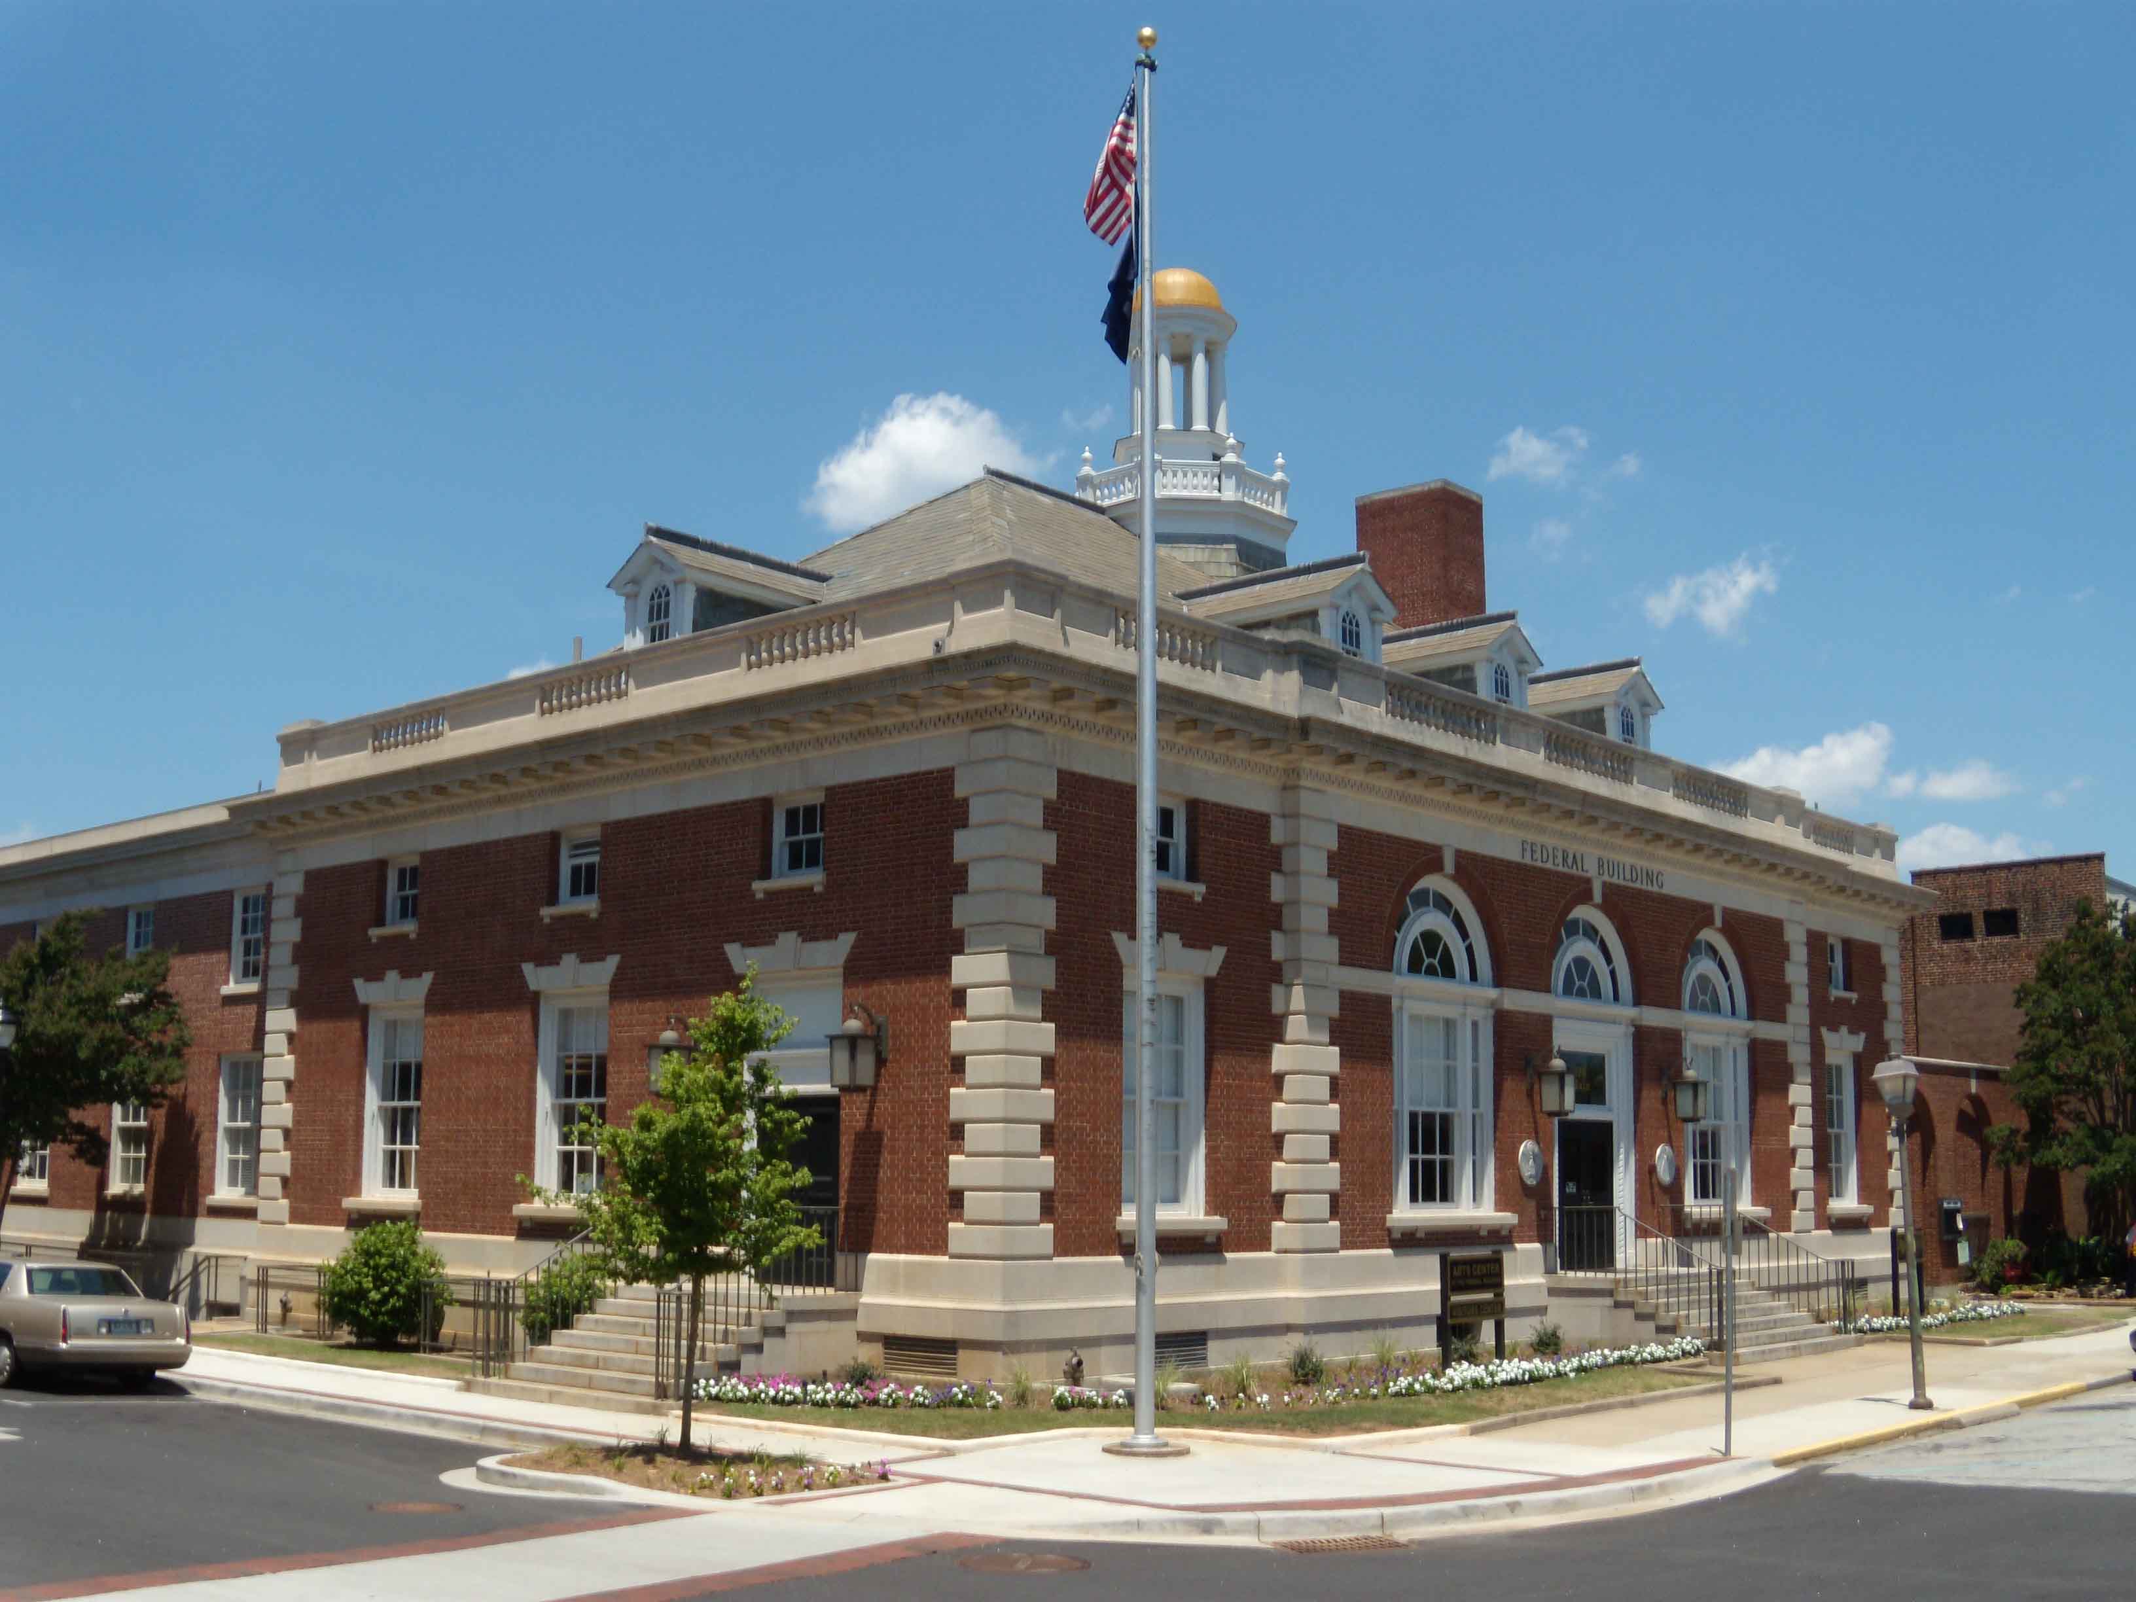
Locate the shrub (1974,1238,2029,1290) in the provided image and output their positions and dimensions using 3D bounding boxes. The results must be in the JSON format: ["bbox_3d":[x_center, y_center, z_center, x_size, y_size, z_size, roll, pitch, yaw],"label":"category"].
[{"bbox_3d":[16.592,8.263,39.560,0.920,0.930,0.950,-8,-13,41],"label":"shrub"}]

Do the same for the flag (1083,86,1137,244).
[{"bbox_3d":[0.378,-5.669,19.730,0.500,1.520,0.360,1,-10,0],"label":"flag"}]

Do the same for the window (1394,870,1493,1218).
[{"bbox_3d":[4.607,2.990,27.434,0.250,4.170,2.340,-8,-13,41],"label":"window"}]

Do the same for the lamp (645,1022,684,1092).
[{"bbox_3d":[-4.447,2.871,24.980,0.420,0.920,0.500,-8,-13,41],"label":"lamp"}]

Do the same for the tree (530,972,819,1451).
[{"bbox_3d":[-3.198,3.259,18.038,2.300,3.850,2.200,1,-10,0],"label":"tree"}]

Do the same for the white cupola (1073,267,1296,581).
[{"bbox_3d":[1.943,-6.080,36.950,3.700,5.850,3.700,-8,-13,41],"label":"white cupola"}]

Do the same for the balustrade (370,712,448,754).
[{"bbox_3d":[-9.034,-0.940,30.507,1.850,0.460,0.220,-8,-13,41],"label":"balustrade"}]

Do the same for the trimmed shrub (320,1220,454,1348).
[{"bbox_3d":[-8.324,5.899,27.126,1.540,1.520,1.540,-8,-13,41],"label":"trimmed shrub"}]

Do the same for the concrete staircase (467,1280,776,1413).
[{"bbox_3d":[-4.282,5.424,22.110,3.000,1.040,1.900,-8,-13,41],"label":"concrete staircase"}]

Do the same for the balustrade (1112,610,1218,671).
[{"bbox_3d":[1.106,-1.781,24.746,0.240,0.420,1.800,-8,-13,41],"label":"balustrade"}]

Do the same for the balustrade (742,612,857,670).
[{"bbox_3d":[-3.028,-1.797,25.009,1.860,0.430,0.200,-8,-13,41],"label":"balustrade"}]

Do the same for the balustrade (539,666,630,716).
[{"bbox_3d":[-6.043,-1.364,27.663,1.860,0.410,0.200,-8,-13,41],"label":"balustrade"}]

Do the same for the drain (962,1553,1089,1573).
[{"bbox_3d":[-0.270,4.816,13.969,0.820,0.040,0.820,1,-10,0],"label":"drain"}]

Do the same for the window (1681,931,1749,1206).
[{"bbox_3d":[9.745,4.024,33.718,0.220,4.180,2.300,-8,-13,41],"label":"window"}]

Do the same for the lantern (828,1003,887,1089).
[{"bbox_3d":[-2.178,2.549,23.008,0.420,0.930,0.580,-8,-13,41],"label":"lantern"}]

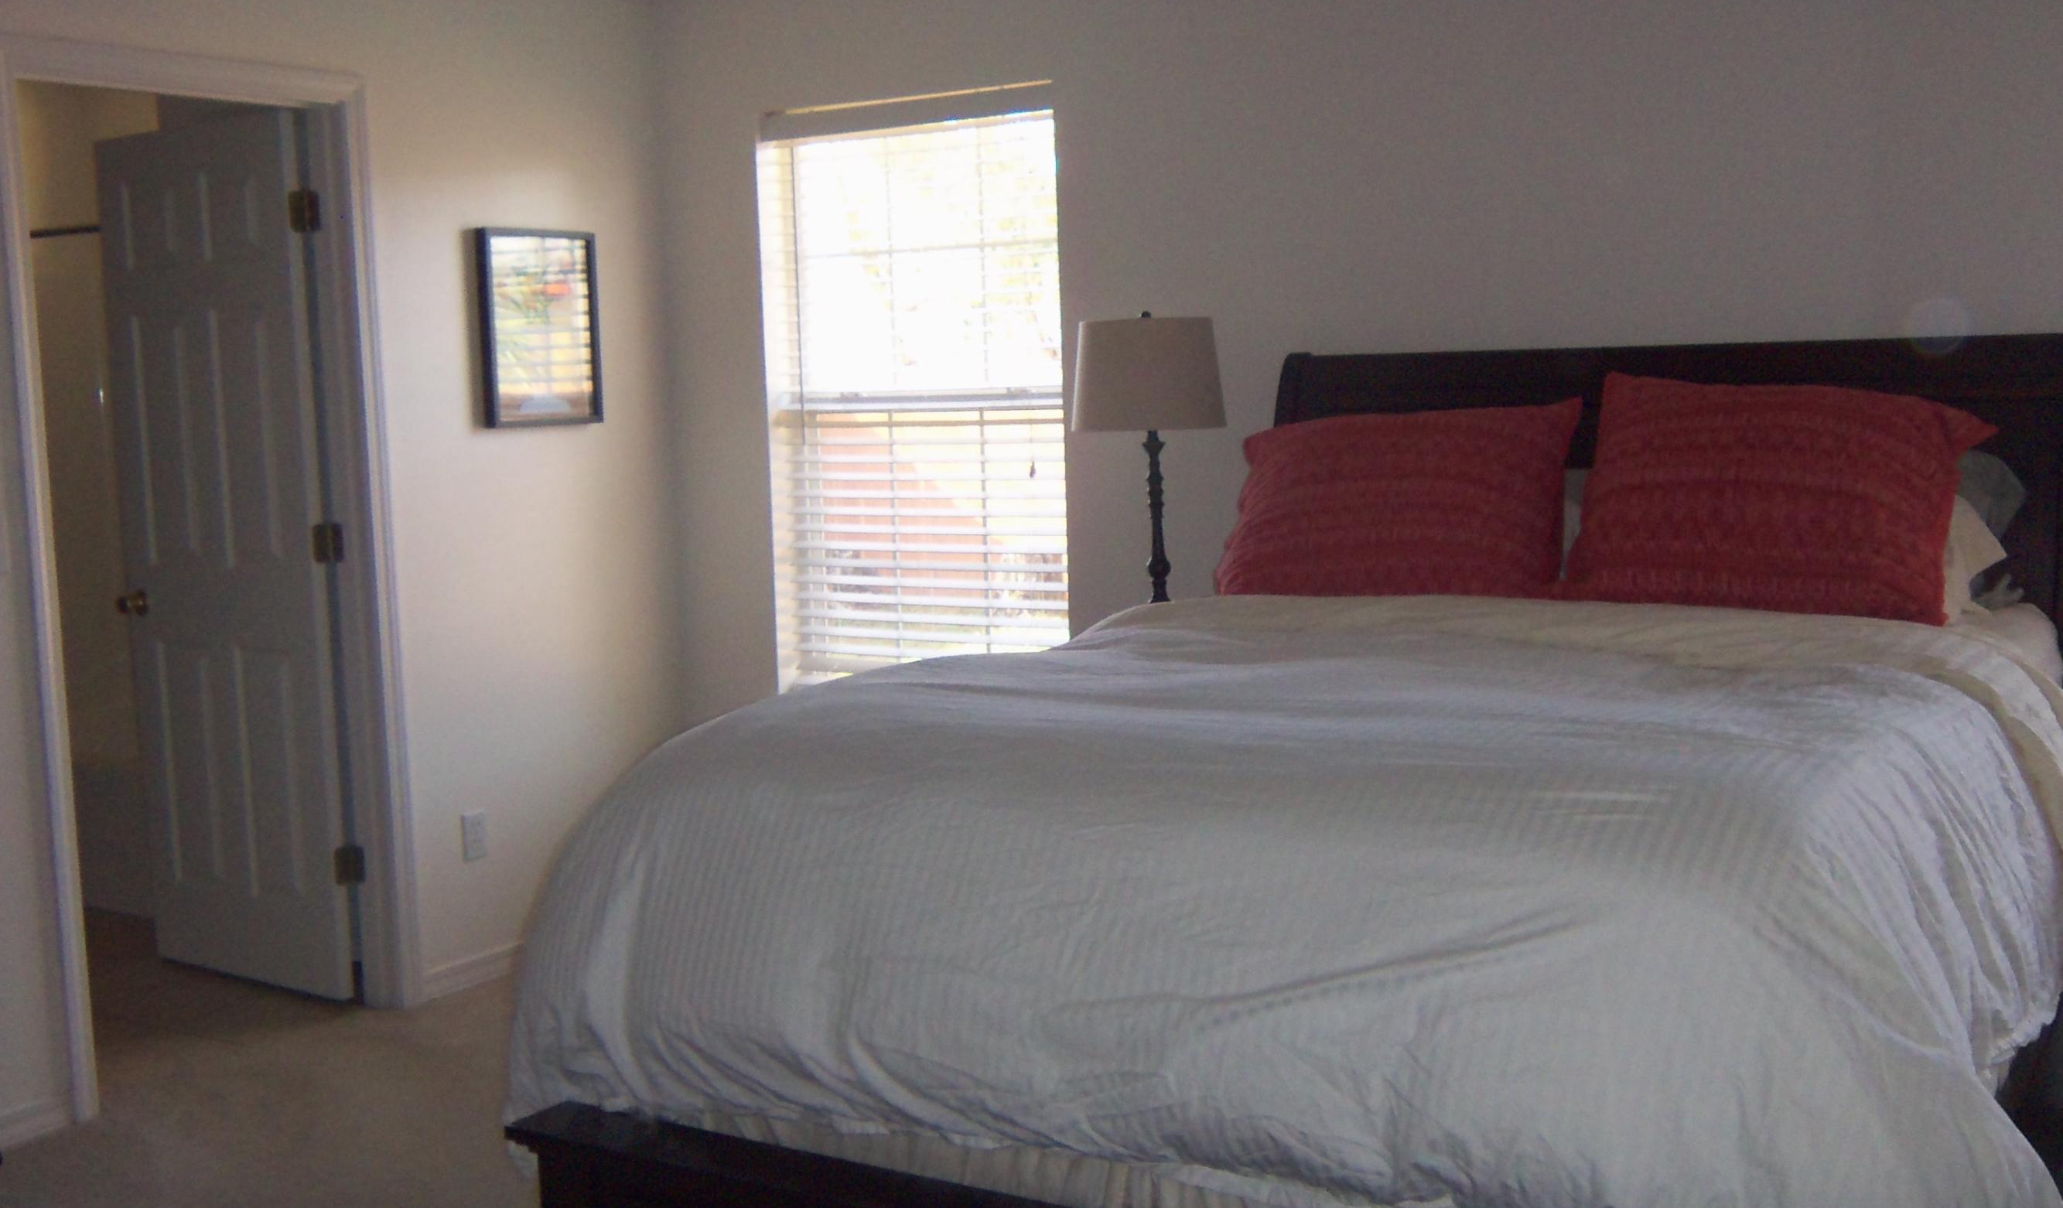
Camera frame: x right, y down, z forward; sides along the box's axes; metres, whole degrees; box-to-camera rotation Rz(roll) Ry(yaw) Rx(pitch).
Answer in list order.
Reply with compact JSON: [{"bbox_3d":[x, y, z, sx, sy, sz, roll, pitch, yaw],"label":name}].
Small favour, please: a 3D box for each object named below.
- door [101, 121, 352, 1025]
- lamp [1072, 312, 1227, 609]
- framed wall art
[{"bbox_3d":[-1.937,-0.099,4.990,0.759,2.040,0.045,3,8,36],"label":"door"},{"bbox_3d":[0.256,-0.247,4.473,0.382,0.750,0.382,-2,7,0],"label":"lamp"},{"bbox_3d":[-1.203,-0.677,5.133,0.032,0.472,0.360,3,8,33],"label":"framed wall art"}]

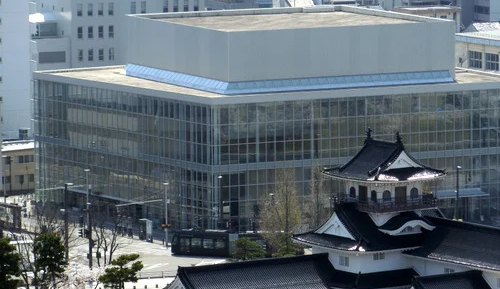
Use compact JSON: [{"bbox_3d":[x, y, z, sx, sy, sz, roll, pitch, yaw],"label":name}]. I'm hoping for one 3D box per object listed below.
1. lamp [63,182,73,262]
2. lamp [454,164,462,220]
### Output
[{"bbox_3d":[-25.350,10.900,513.000,1.900,11.000,0.400,2,6,22],"label":"lamp"},{"bbox_3d":[30.700,8.100,546.000,0.400,9.900,1.900,-4,7,-30],"label":"lamp"}]

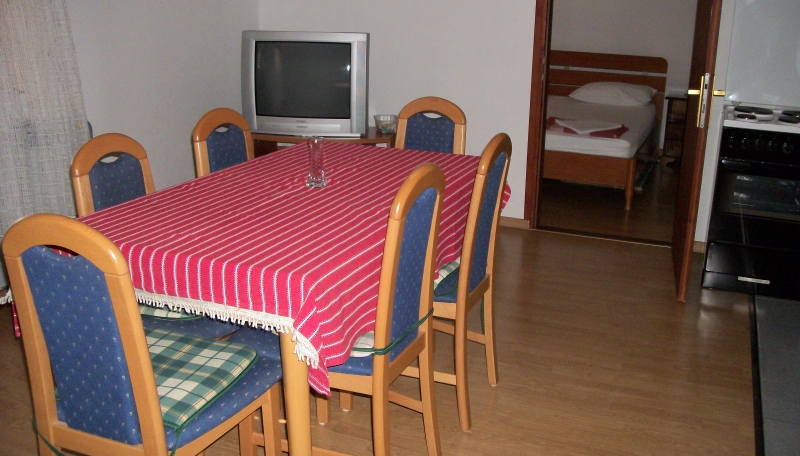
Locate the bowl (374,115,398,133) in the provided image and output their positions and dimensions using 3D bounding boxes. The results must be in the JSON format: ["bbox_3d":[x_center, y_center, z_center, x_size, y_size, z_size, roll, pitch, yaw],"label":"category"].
[{"bbox_3d":[-0.082,-0.653,4.664,0.150,0.105,0.150,0,17,0],"label":"bowl"}]

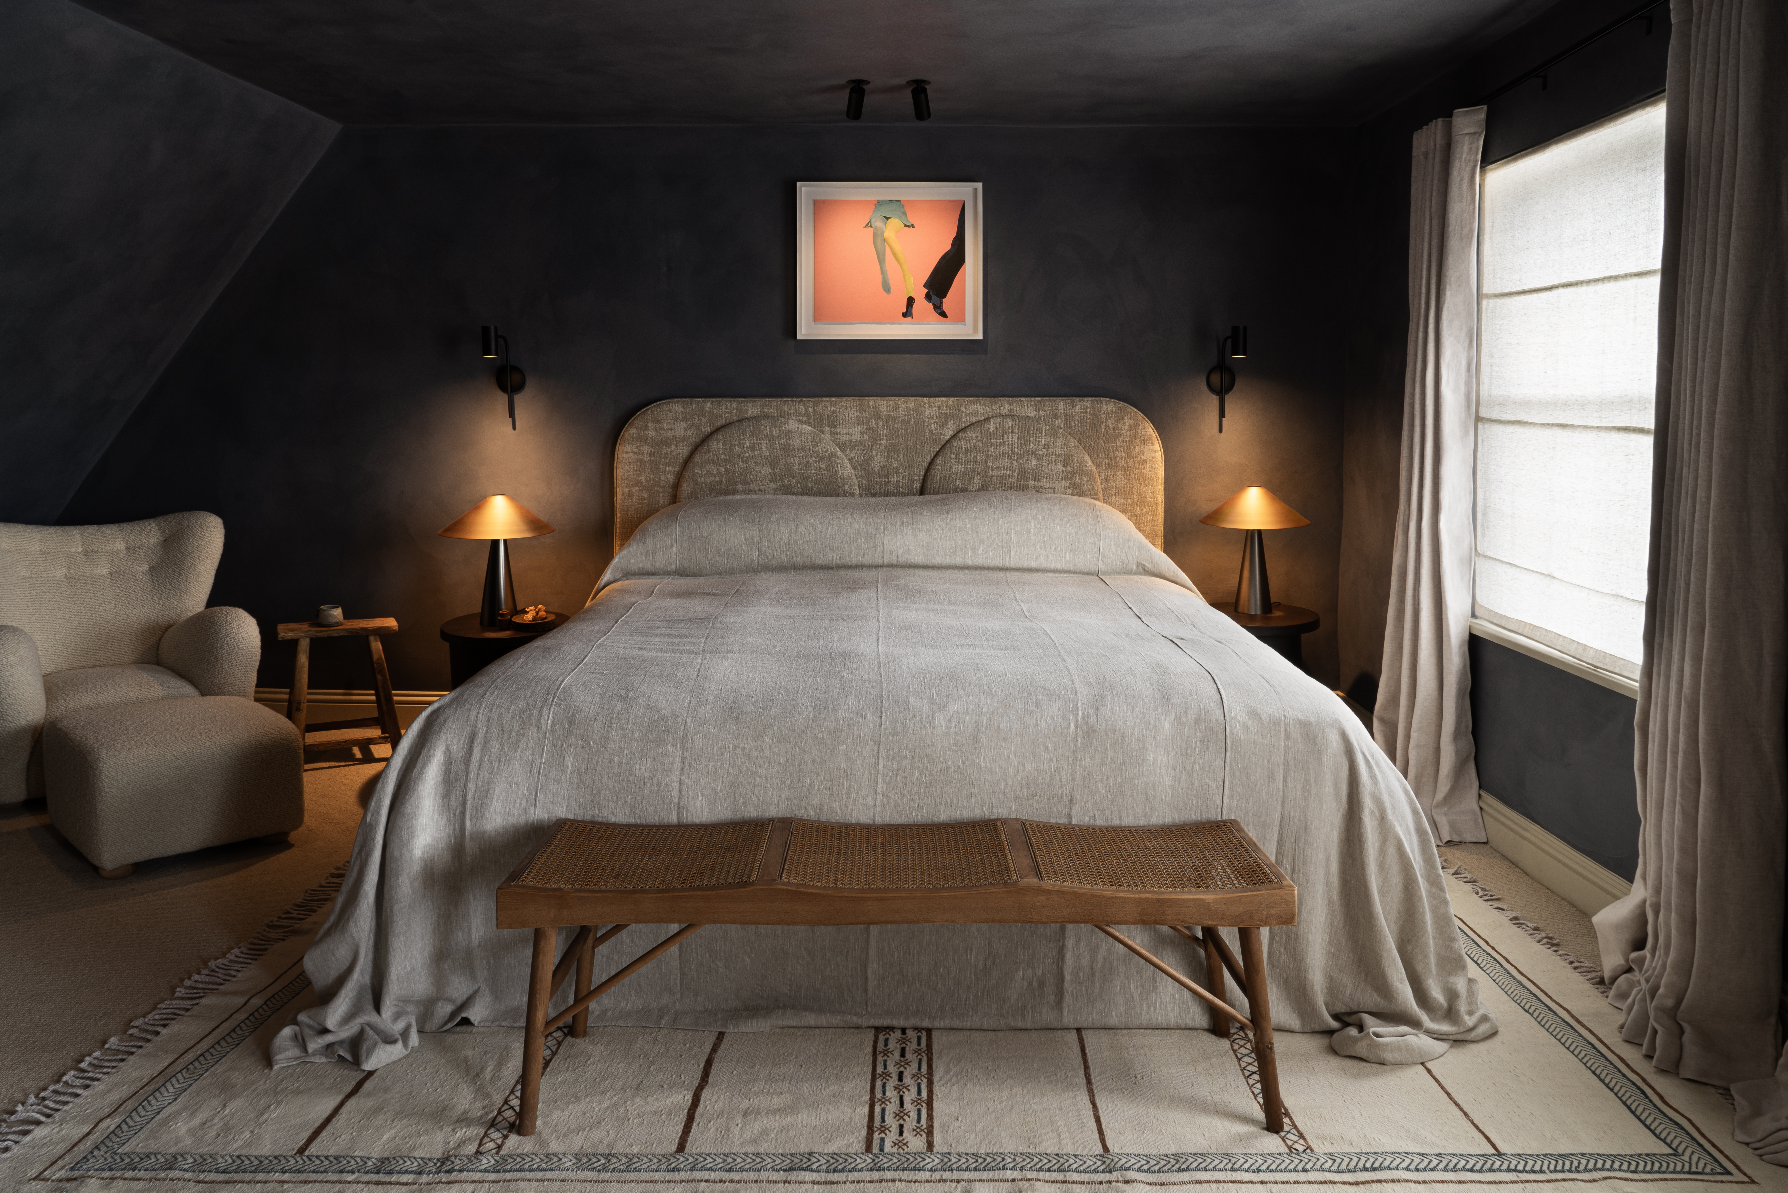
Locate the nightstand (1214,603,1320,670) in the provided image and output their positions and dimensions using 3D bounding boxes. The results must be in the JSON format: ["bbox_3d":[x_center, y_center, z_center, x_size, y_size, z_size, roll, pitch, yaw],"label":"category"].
[{"bbox_3d":[1.295,0.313,4.300,0.480,0.490,0.480,0,6,0],"label":"nightstand"}]

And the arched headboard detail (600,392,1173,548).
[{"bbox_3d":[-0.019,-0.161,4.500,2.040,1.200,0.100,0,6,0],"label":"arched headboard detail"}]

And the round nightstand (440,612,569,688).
[{"bbox_3d":[-1.314,0.344,4.100,0.480,0.490,0.480,0,6,0],"label":"round nightstand"}]

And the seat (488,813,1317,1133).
[{"bbox_3d":[0.009,0.688,2.220,1.360,0.425,0.360,0,6,0],"label":"seat"}]

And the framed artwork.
[{"bbox_3d":[-0.012,-1.259,4.480,0.700,0.590,0.040,0,6,0],"label":"framed artwork"}]

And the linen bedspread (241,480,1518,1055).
[{"bbox_3d":[-0.018,0.262,3.310,2.330,0.920,2.180,0,6,0],"label":"linen bedspread"}]

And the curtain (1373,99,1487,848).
[{"bbox_3d":[1.586,-0.357,3.520,0.200,2.020,0.520,0,6,0],"label":"curtain"}]

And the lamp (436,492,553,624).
[{"bbox_3d":[-1.345,-0.123,4.050,0.400,0.445,0.400,0,6,0],"label":"lamp"}]

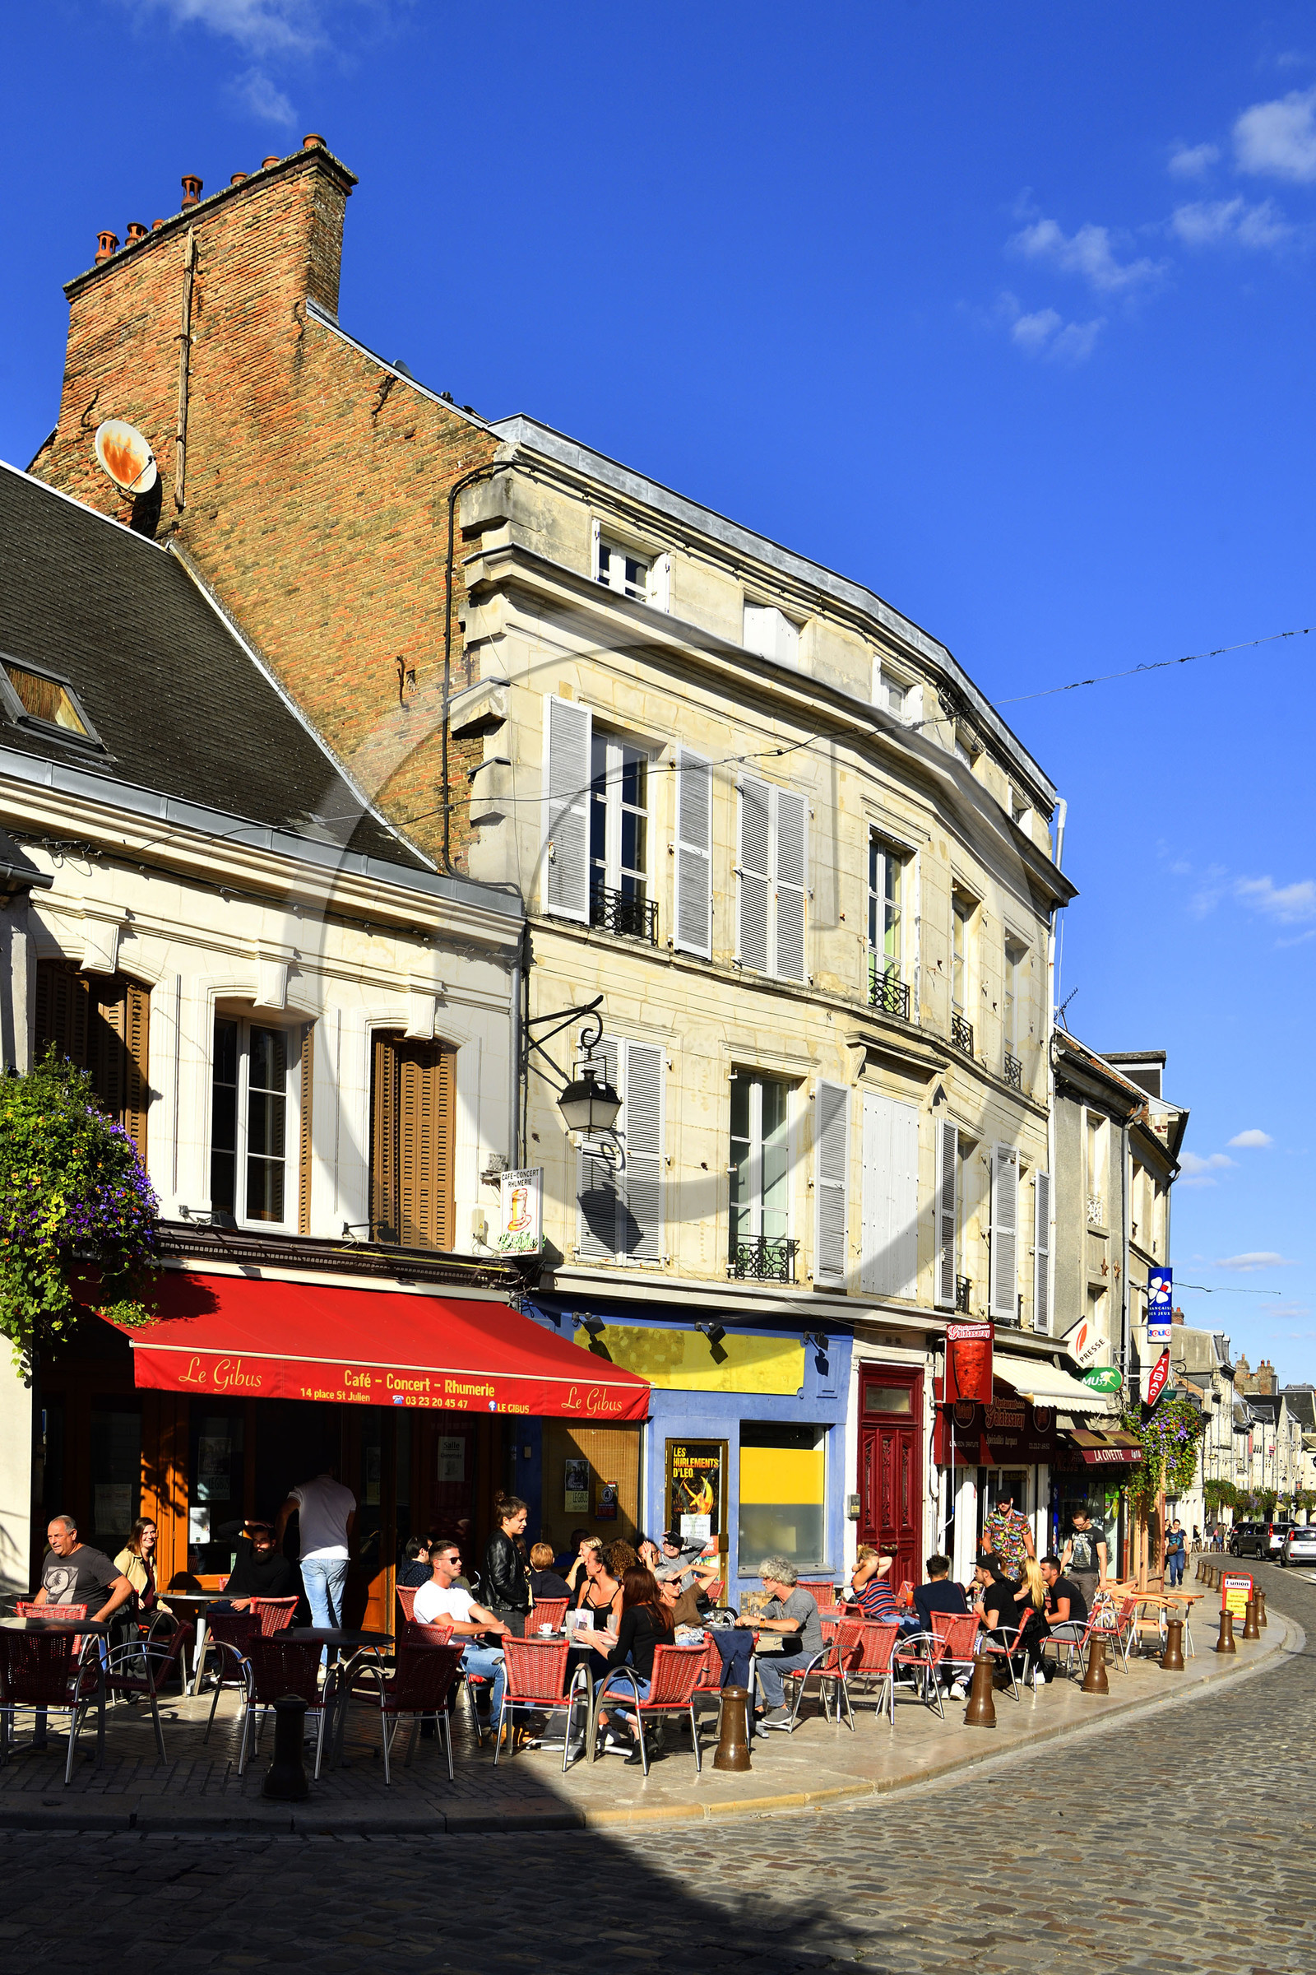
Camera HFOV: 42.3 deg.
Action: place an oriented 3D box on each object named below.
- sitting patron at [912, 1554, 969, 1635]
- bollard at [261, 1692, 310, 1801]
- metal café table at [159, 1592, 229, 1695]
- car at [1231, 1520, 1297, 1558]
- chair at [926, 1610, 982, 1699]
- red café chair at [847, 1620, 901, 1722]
[{"bbox_3d":[2.555,5.754,15.300,0.520,1.260,0.750,-2,-9,16],"label":"sitting patron"},{"bbox_3d":[-2.057,4.185,9.384,0.260,0.570,0.260,1,-9,0],"label":"bollard"},{"bbox_3d":[-3.551,5.113,13.260,0.700,0.750,0.700,1,-9,0],"label":"metal café table"},{"bbox_3d":[29.310,26.642,82.000,1.800,1.680,4.450,1,-13,-4],"label":"car"},{"bbox_3d":[2.595,5.858,14.892,0.560,0.800,0.570,-2,-10,19],"label":"chair"},{"bbox_3d":[1.654,5.512,13.759,0.560,0.760,0.600,0,-17,2],"label":"red café chair"}]

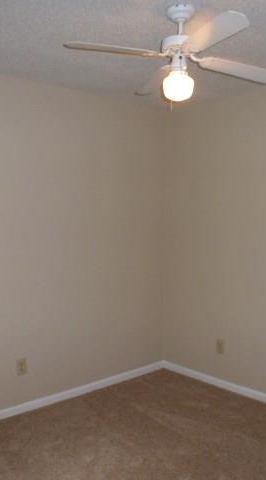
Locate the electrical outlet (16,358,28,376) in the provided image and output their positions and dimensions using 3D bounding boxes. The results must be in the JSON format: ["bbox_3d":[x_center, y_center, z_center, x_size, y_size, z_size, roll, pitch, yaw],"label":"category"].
[{"bbox_3d":[-0.808,0.925,3.220,0.075,0.119,0.015,-2,4,-42],"label":"electrical outlet"}]

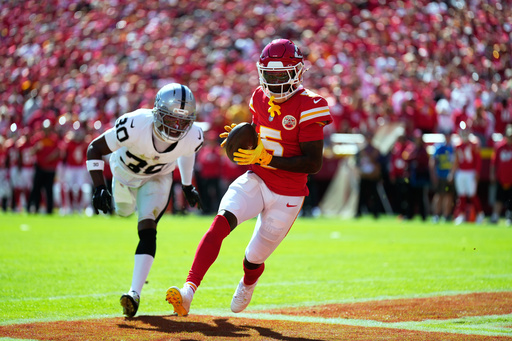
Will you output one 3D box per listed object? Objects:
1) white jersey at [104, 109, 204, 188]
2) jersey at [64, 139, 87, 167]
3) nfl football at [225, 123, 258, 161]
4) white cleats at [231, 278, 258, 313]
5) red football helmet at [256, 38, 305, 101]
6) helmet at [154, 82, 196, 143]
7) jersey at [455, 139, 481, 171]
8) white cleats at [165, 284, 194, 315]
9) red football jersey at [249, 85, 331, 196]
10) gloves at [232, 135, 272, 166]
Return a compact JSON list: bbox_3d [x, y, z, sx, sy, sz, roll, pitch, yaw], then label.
[{"bbox_3d":[-0.590,-0.125,16.200,0.540,0.340,0.600,3,-38,-17],"label":"white jersey"},{"bbox_3d":[-3.788,-0.369,60.000,0.500,0.600,0.300,0,0,-6],"label":"jersey"},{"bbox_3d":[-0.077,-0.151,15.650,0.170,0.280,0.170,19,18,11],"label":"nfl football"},{"bbox_3d":[-0.065,0.713,16.100,0.110,0.290,0.130,8,-40,18],"label":"white cleats"},{"bbox_3d":[0.137,-0.563,15.850,0.250,0.320,0.320,7,13,15],"label":"red football helmet"},{"bbox_3d":[-0.456,-0.324,16.000,0.250,0.310,0.320,6,18,-17],"label":"helmet"},{"bbox_3d":[3.942,-0.280,53.000,0.500,0.580,0.300,0,0,6],"label":"jersey"},{"bbox_3d":[-0.411,0.713,15.600,0.110,0.130,0.290,20,-21,23],"label":"white cleats"},{"bbox_3d":[0.193,-0.162,15.900,0.500,0.610,0.340,10,10,27],"label":"red football jersey"},{"bbox_3d":[-0.017,-0.113,15.650,0.210,0.170,0.130,0,0,-22],"label":"gloves"}]

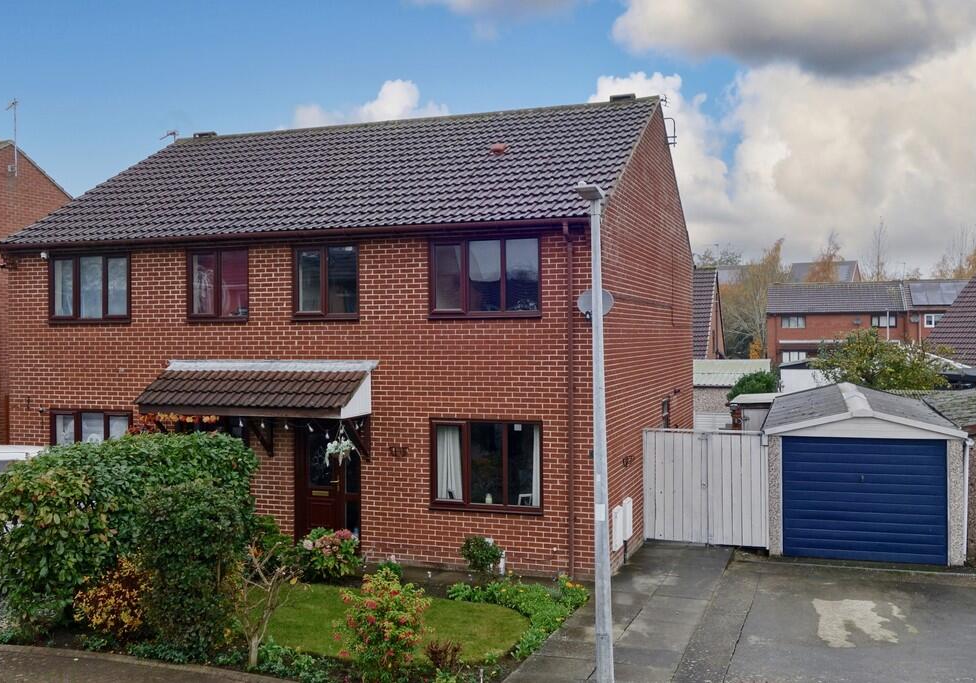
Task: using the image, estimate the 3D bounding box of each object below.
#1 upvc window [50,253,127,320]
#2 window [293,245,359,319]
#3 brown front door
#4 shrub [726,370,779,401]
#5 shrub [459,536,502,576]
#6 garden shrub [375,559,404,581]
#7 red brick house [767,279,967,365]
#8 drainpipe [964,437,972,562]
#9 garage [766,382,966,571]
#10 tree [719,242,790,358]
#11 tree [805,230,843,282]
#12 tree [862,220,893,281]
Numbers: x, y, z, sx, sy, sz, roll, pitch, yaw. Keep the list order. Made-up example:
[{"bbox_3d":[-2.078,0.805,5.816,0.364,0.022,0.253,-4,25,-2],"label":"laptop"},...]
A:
[{"bbox_3d":[-6.802,-0.892,13.624,1.680,1.170,0.120,0,0,18],"label":"upvc window"},{"bbox_3d":[-2.522,-0.919,12.440,1.140,1.180,0.120,0,0,18],"label":"window"},{"bbox_3d":[-2.493,2.215,12.475,1.140,2.080,0.120,0,0,18],"label":"brown front door"},{"bbox_3d":[6.750,1.950,20.300,1.450,2.250,1.450,0,0,20],"label":"shrub"},{"bbox_3d":[-0.102,2.929,10.800,0.580,0.580,0.550,0,1,0],"label":"shrub"},{"bbox_3d":[-1.330,3.160,10.900,0.360,0.330,0.350,0,0,0],"label":"garden shrub"},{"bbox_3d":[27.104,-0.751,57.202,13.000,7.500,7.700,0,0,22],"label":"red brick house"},{"bbox_3d":[7.262,2.421,12.050,0.080,1.890,0.080,0,0,18],"label":"drainpipe"},{"bbox_3d":[7.170,2.281,15.720,3.000,2.440,6.100,0,1,21],"label":"garage"},{"bbox_3d":[21.158,-2.577,63.000,5.500,11.140,5.300,0,0,20],"label":"tree"},{"bbox_3d":[28.600,-3.420,68.000,4.200,12.100,4.200,0,0,20],"label":"tree"},{"bbox_3d":[36.676,-3.450,75.000,3.000,14.200,3.000,0,1,20],"label":"tree"}]

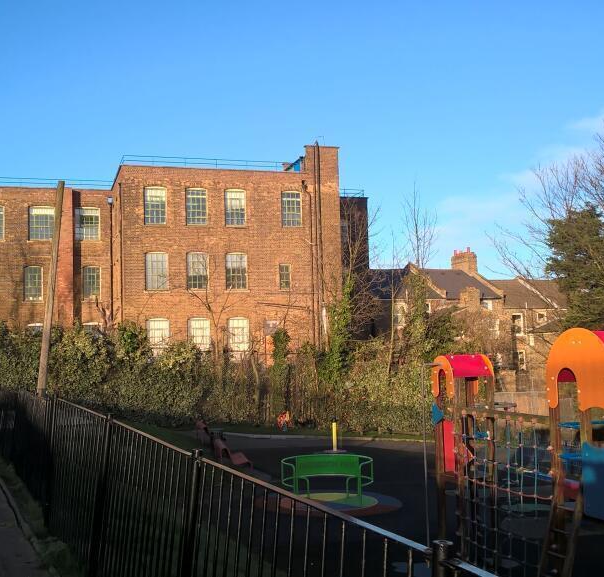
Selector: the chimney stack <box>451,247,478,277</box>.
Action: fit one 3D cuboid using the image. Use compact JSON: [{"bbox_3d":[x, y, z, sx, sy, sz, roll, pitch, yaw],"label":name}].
[{"bbox_3d":[13.161,-2.187,66.000,0.900,2.350,2.150,0,-4,-22],"label":"chimney stack"}]

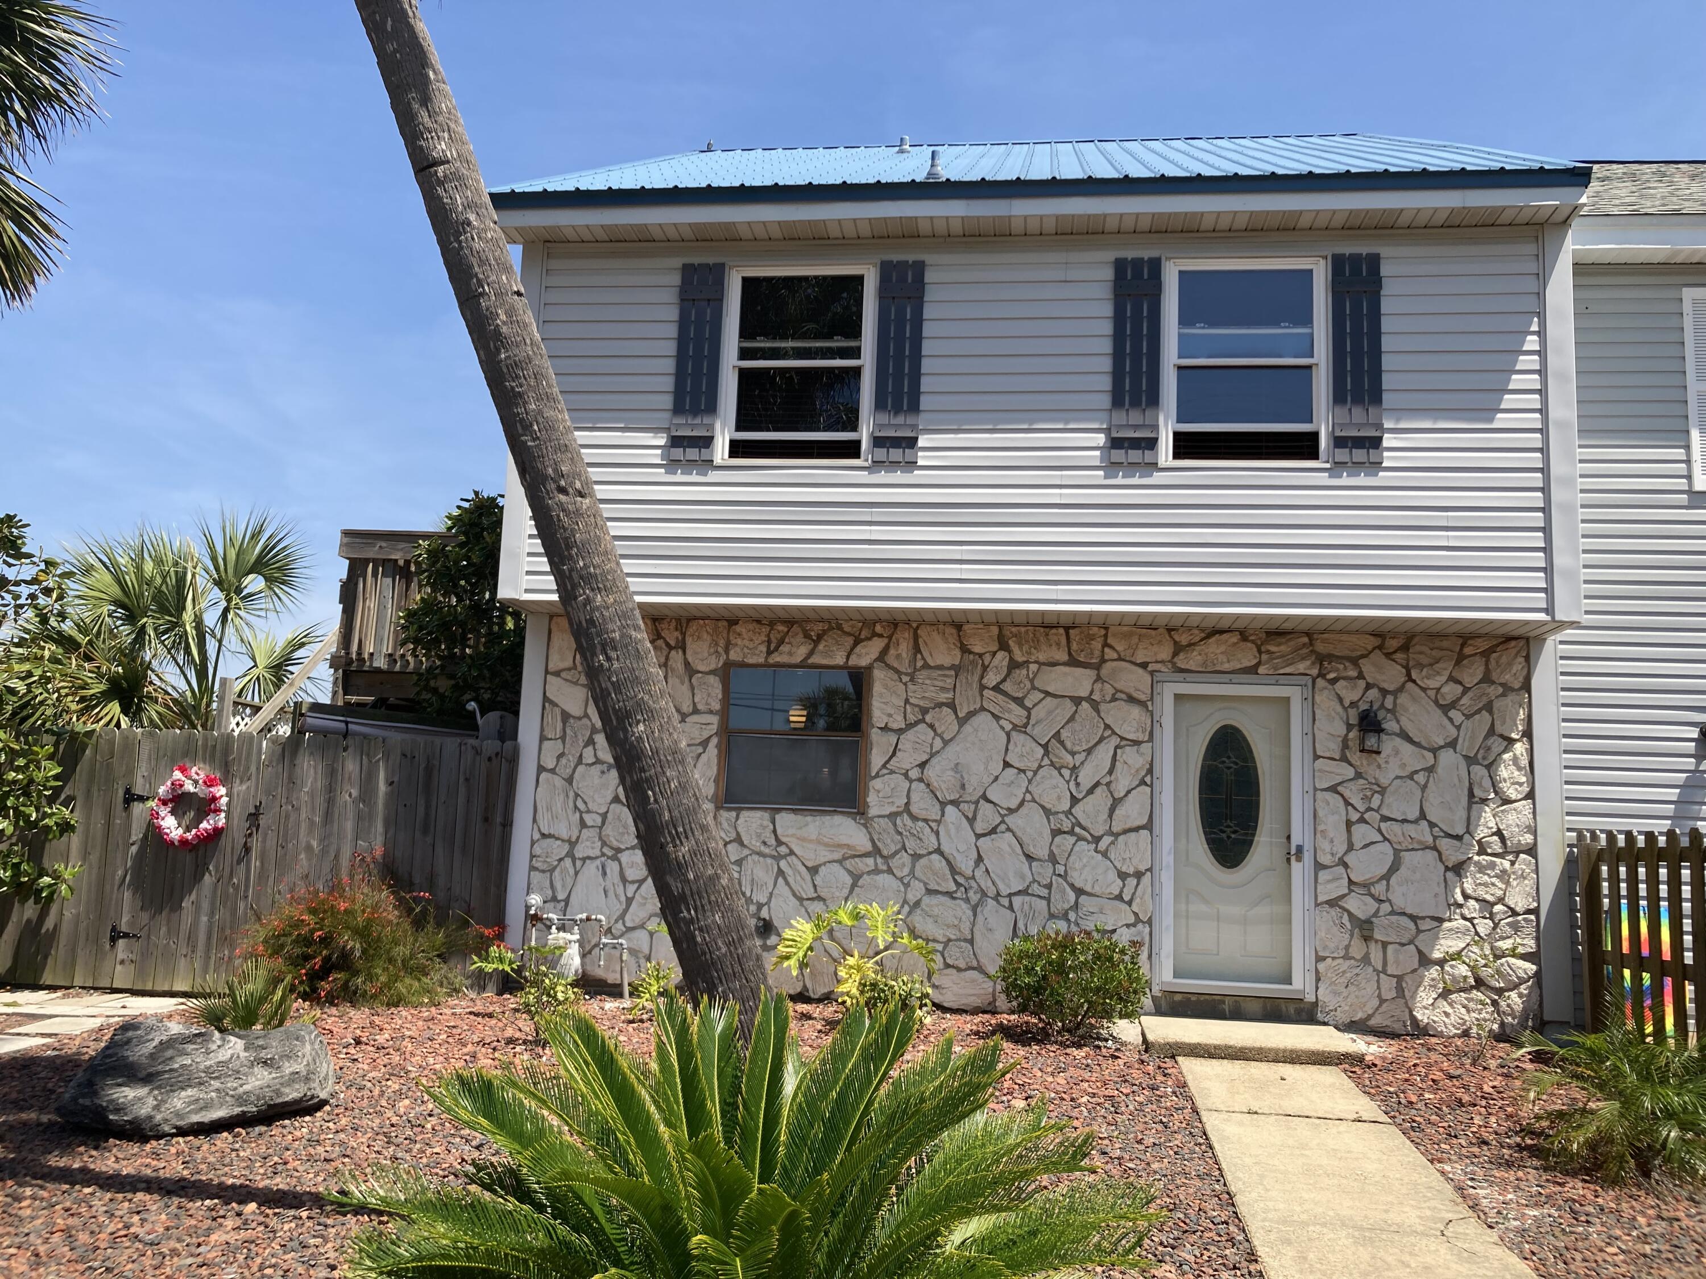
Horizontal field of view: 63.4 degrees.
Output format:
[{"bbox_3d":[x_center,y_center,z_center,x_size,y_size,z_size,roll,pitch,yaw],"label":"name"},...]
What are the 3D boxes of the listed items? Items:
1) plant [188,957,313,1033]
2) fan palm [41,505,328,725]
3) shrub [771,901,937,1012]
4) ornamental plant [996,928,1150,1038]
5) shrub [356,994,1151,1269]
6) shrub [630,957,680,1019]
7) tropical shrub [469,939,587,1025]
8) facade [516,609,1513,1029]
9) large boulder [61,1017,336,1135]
[{"bbox_3d":[-3.361,2.023,7.686,0.680,0.500,0.600,6,-9,-22],"label":"plant"},{"bbox_3d":[-6.306,0.754,12.846,2.350,3.600,2.200,6,-9,-23],"label":"fan palm"},{"bbox_3d":[0.012,2.053,8.921,1.100,0.770,0.800,1,-8,8],"label":"shrub"},{"bbox_3d":[1.362,2.098,8.564,1.000,0.710,0.800,1,-8,8],"label":"ornamental plant"},{"bbox_3d":[-0.294,1.470,3.899,2.250,0.960,2.150,3,-8,-3],"label":"shrub"},{"bbox_3d":[-1.292,2.213,8.966,0.350,0.410,0.350,1,-8,8],"label":"shrub"},{"bbox_3d":[-2.010,2.087,8.569,0.700,0.540,0.600,3,-8,-7],"label":"tropical shrub"},{"bbox_3d":[1.077,1.197,9.335,6.690,2.585,0.250,1,-8,8],"label":"facade"},{"bbox_3d":[-3.002,1.924,6.206,1.080,0.410,0.700,7,-10,-32],"label":"large boulder"}]

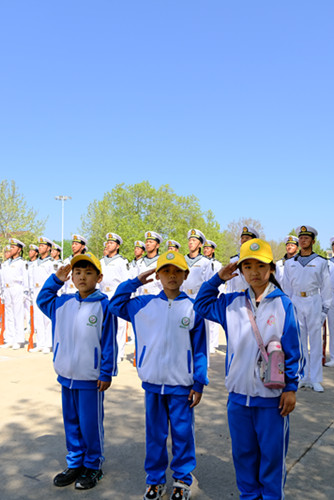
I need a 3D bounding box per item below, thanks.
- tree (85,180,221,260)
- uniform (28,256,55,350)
[{"bbox_3d":[-1.876,-2.084,58.000,16.500,12.500,13.000,-1,-3,32],"label":"tree"},{"bbox_3d":[-2.003,0.828,7.755,0.520,1.490,0.330,-1,-4,33],"label":"uniform"}]

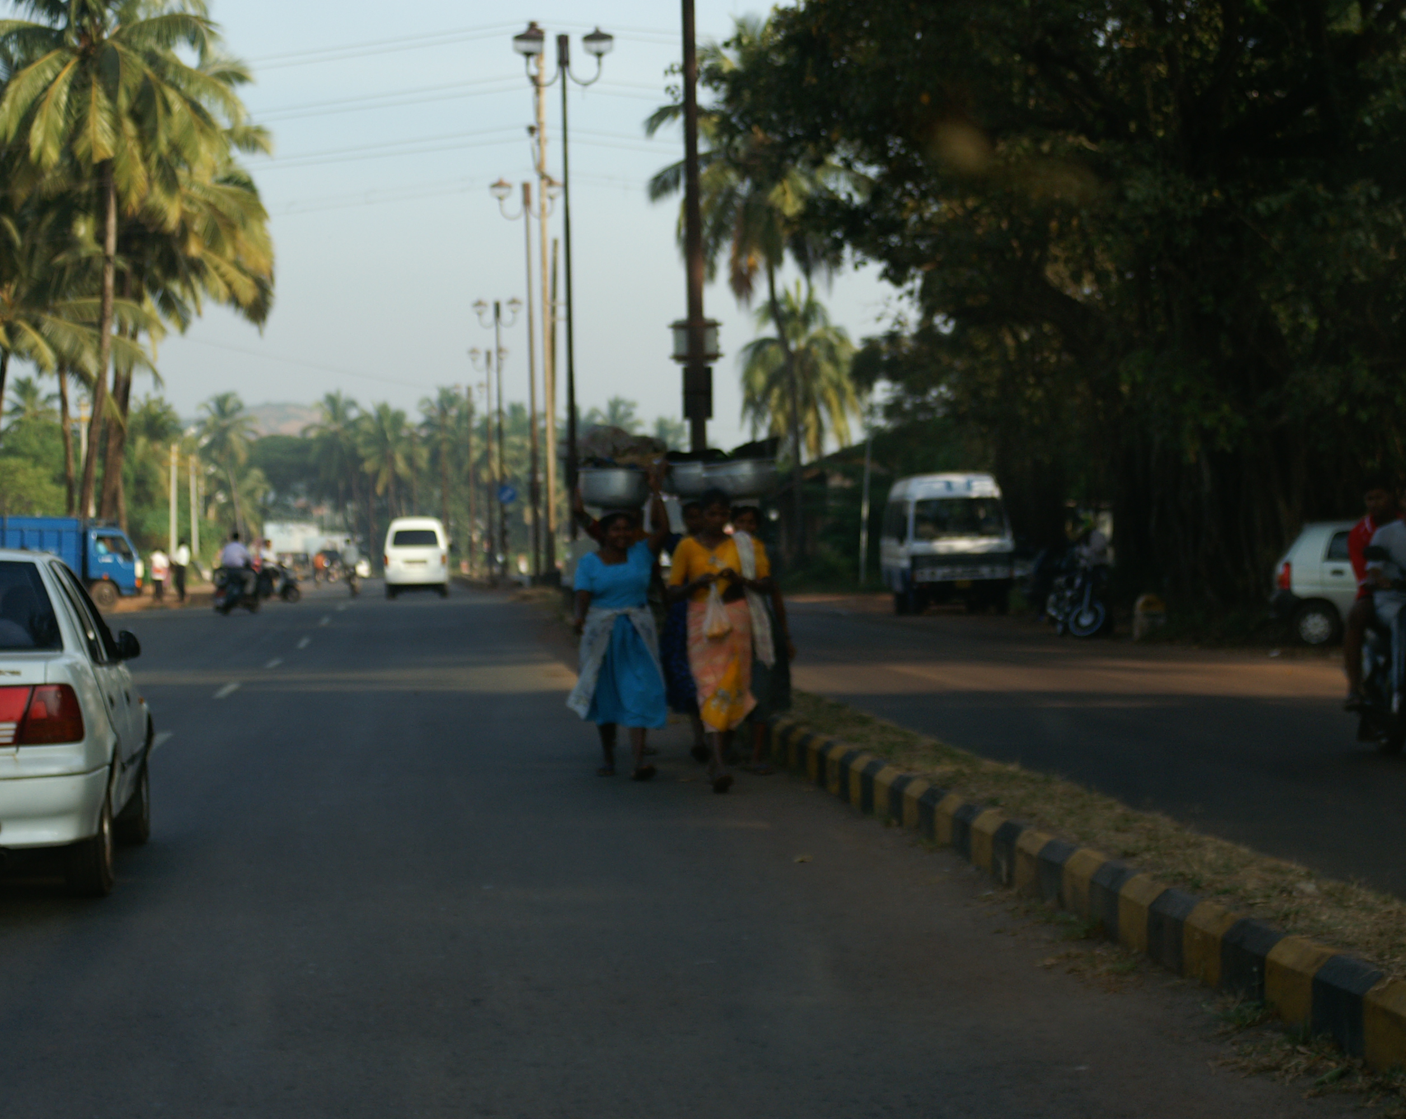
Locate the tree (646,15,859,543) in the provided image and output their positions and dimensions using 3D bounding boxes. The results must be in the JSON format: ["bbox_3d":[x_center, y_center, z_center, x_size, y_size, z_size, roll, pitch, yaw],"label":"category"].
[{"bbox_3d":[1.392,-7.693,103.000,6.000,16.400,6.000,-1,0,-5],"label":"tree"}]

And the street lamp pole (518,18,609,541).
[{"bbox_3d":[-2.212,-4.057,57.500,1.650,9.500,0.520,-1,0,-5],"label":"street lamp pole"}]

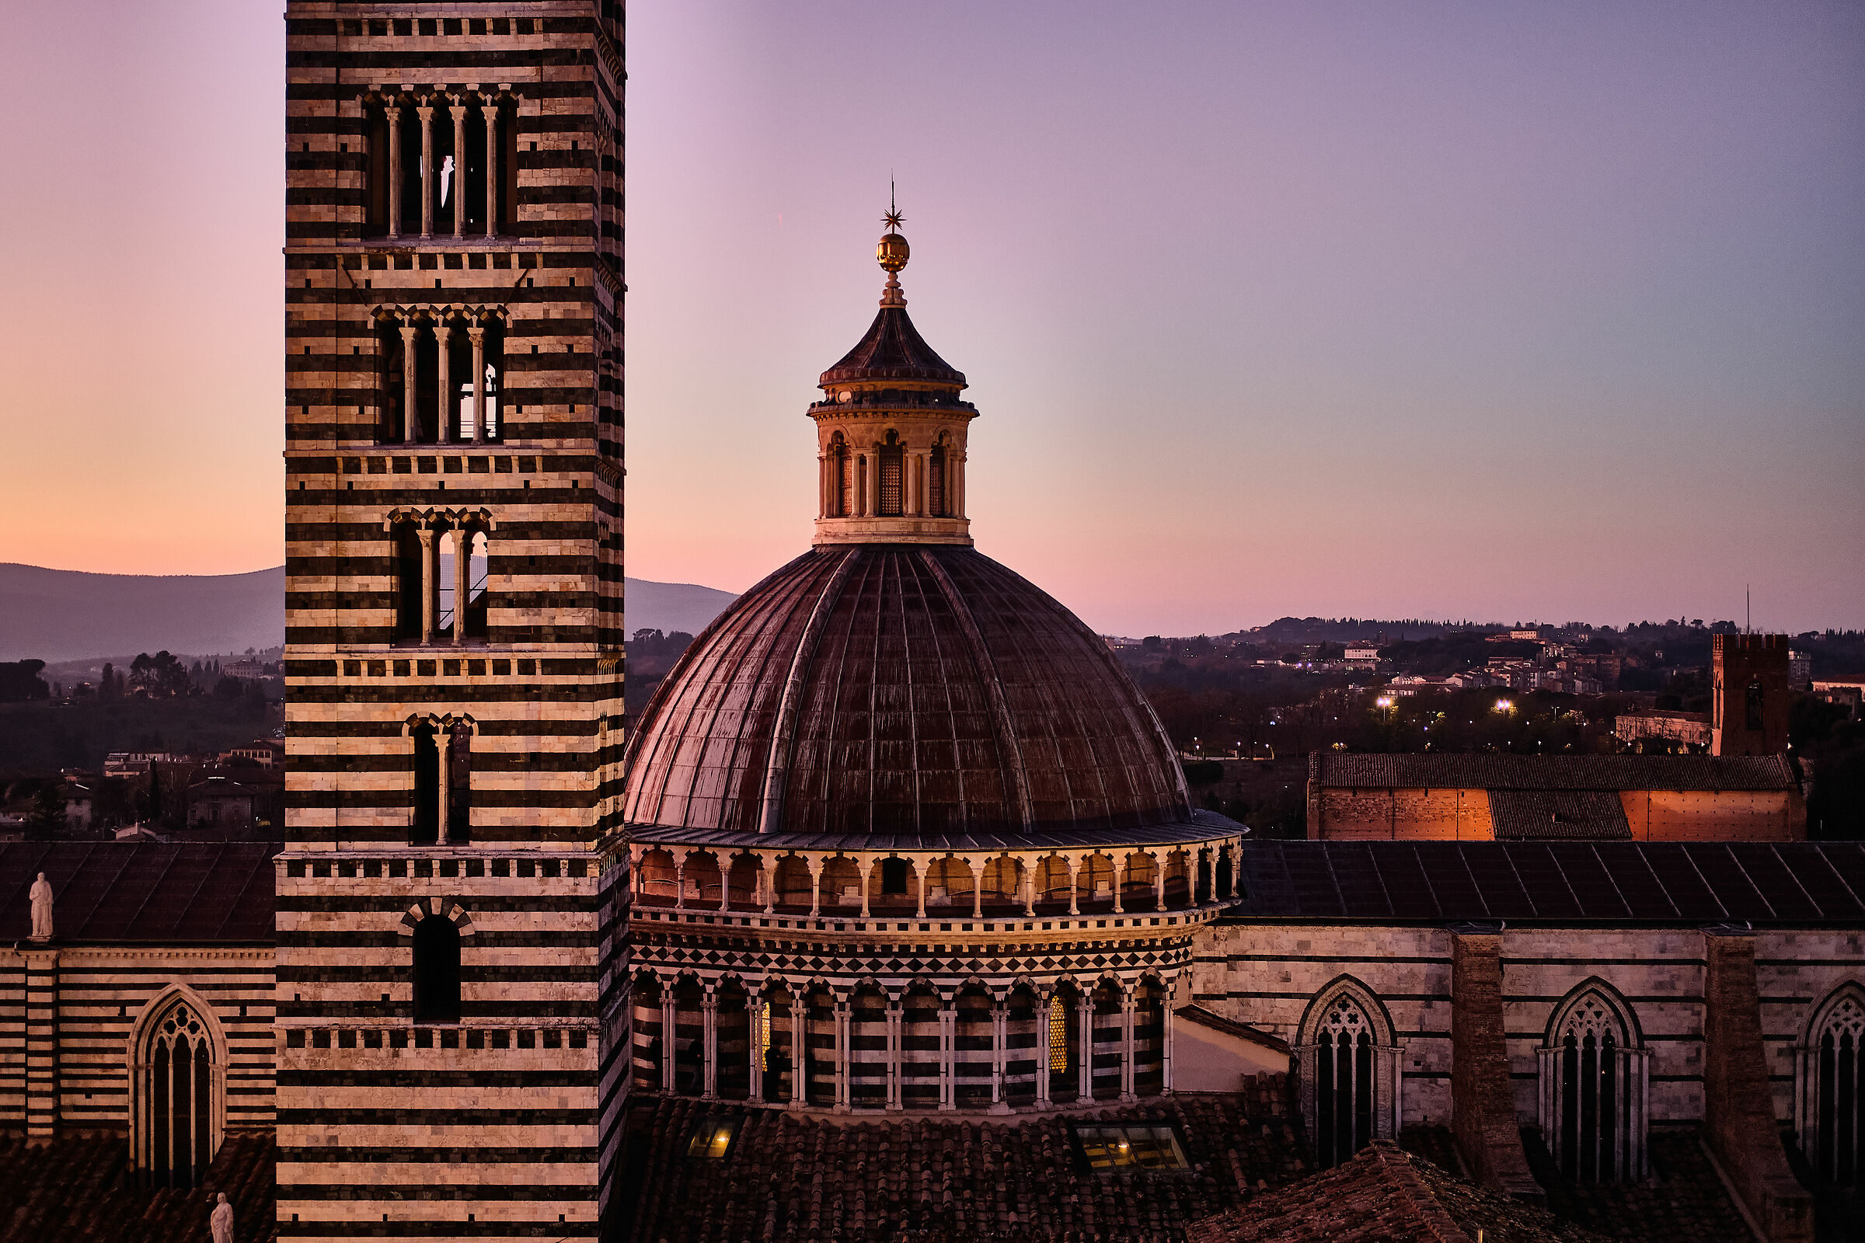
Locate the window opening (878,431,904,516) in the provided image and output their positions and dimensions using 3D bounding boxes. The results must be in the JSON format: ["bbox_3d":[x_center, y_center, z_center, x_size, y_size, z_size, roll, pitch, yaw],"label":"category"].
[{"bbox_3d":[-1.252,-4.440,82.800,0.800,2.550,0.350,0,0,0],"label":"window opening"}]

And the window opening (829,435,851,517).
[{"bbox_3d":[-2.811,-4.406,83.400,0.800,2.550,0.350,0,0,45],"label":"window opening"}]

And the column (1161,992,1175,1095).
[{"bbox_3d":[6.814,12.219,79.500,0.360,3.000,0.360,0,0,0],"label":"column"}]

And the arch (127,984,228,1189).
[{"bbox_3d":[-22.322,13.752,81.200,2.970,6.000,0.600,0,0,2],"label":"arch"}]

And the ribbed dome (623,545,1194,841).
[{"bbox_3d":[-1.040,1.950,85.000,18.400,8.500,18.200,0,0,0],"label":"ribbed dome"}]

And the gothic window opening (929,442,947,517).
[{"bbox_3d":[0.221,-4.339,83.400,0.800,2.500,0.350,0,0,-45],"label":"gothic window opening"}]

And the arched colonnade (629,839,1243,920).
[{"bbox_3d":[-0.900,7.300,85.000,20.600,2.000,20.400,0,0,0],"label":"arched colonnade"}]

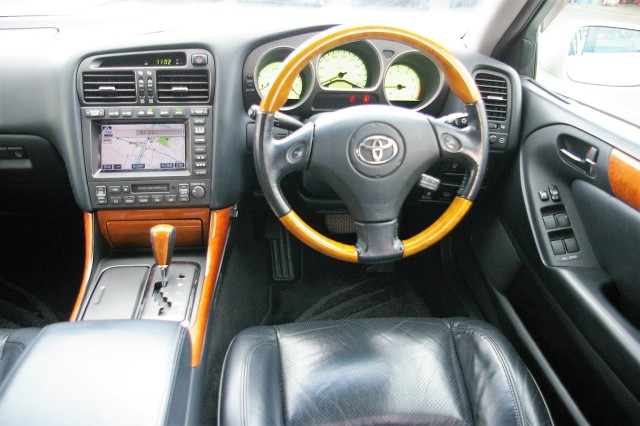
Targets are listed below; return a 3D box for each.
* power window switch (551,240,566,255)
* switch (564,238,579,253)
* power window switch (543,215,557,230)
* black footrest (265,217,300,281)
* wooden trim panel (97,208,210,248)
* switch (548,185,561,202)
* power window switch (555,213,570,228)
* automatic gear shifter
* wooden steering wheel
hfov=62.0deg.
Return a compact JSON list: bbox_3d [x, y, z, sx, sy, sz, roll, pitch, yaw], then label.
[{"bbox_3d":[0.384,0.057,0.859,0.019,0.010,0.026,-4,48,6],"label":"power window switch"},{"bbox_3d":[0.405,0.054,0.859,0.019,0.010,0.026,-4,48,6],"label":"switch"},{"bbox_3d":[0.386,0.016,0.896,0.019,0.010,0.026,-4,48,6],"label":"power window switch"},{"bbox_3d":[-0.105,0.099,1.490,0.075,0.185,0.035,-2,-10,-5],"label":"black footrest"},{"bbox_3d":[-0.315,0.030,1.015,0.205,0.085,0.035,-2,36,-5],"label":"wooden trim panel"},{"bbox_3d":[0.411,-0.033,0.935,0.013,0.009,0.030,-4,48,6],"label":"switch"},{"bbox_3d":[0.408,0.013,0.895,0.019,0.010,0.026,-4,48,6],"label":"power window switch"},{"bbox_3d":[-0.276,0.073,0.940,0.043,0.108,0.046,0,15,-6],"label":"automatic gear shifter"},{"bbox_3d":[0.086,-0.110,0.896,0.385,0.385,0.090,-1,7,-2],"label":"wooden steering wheel"}]

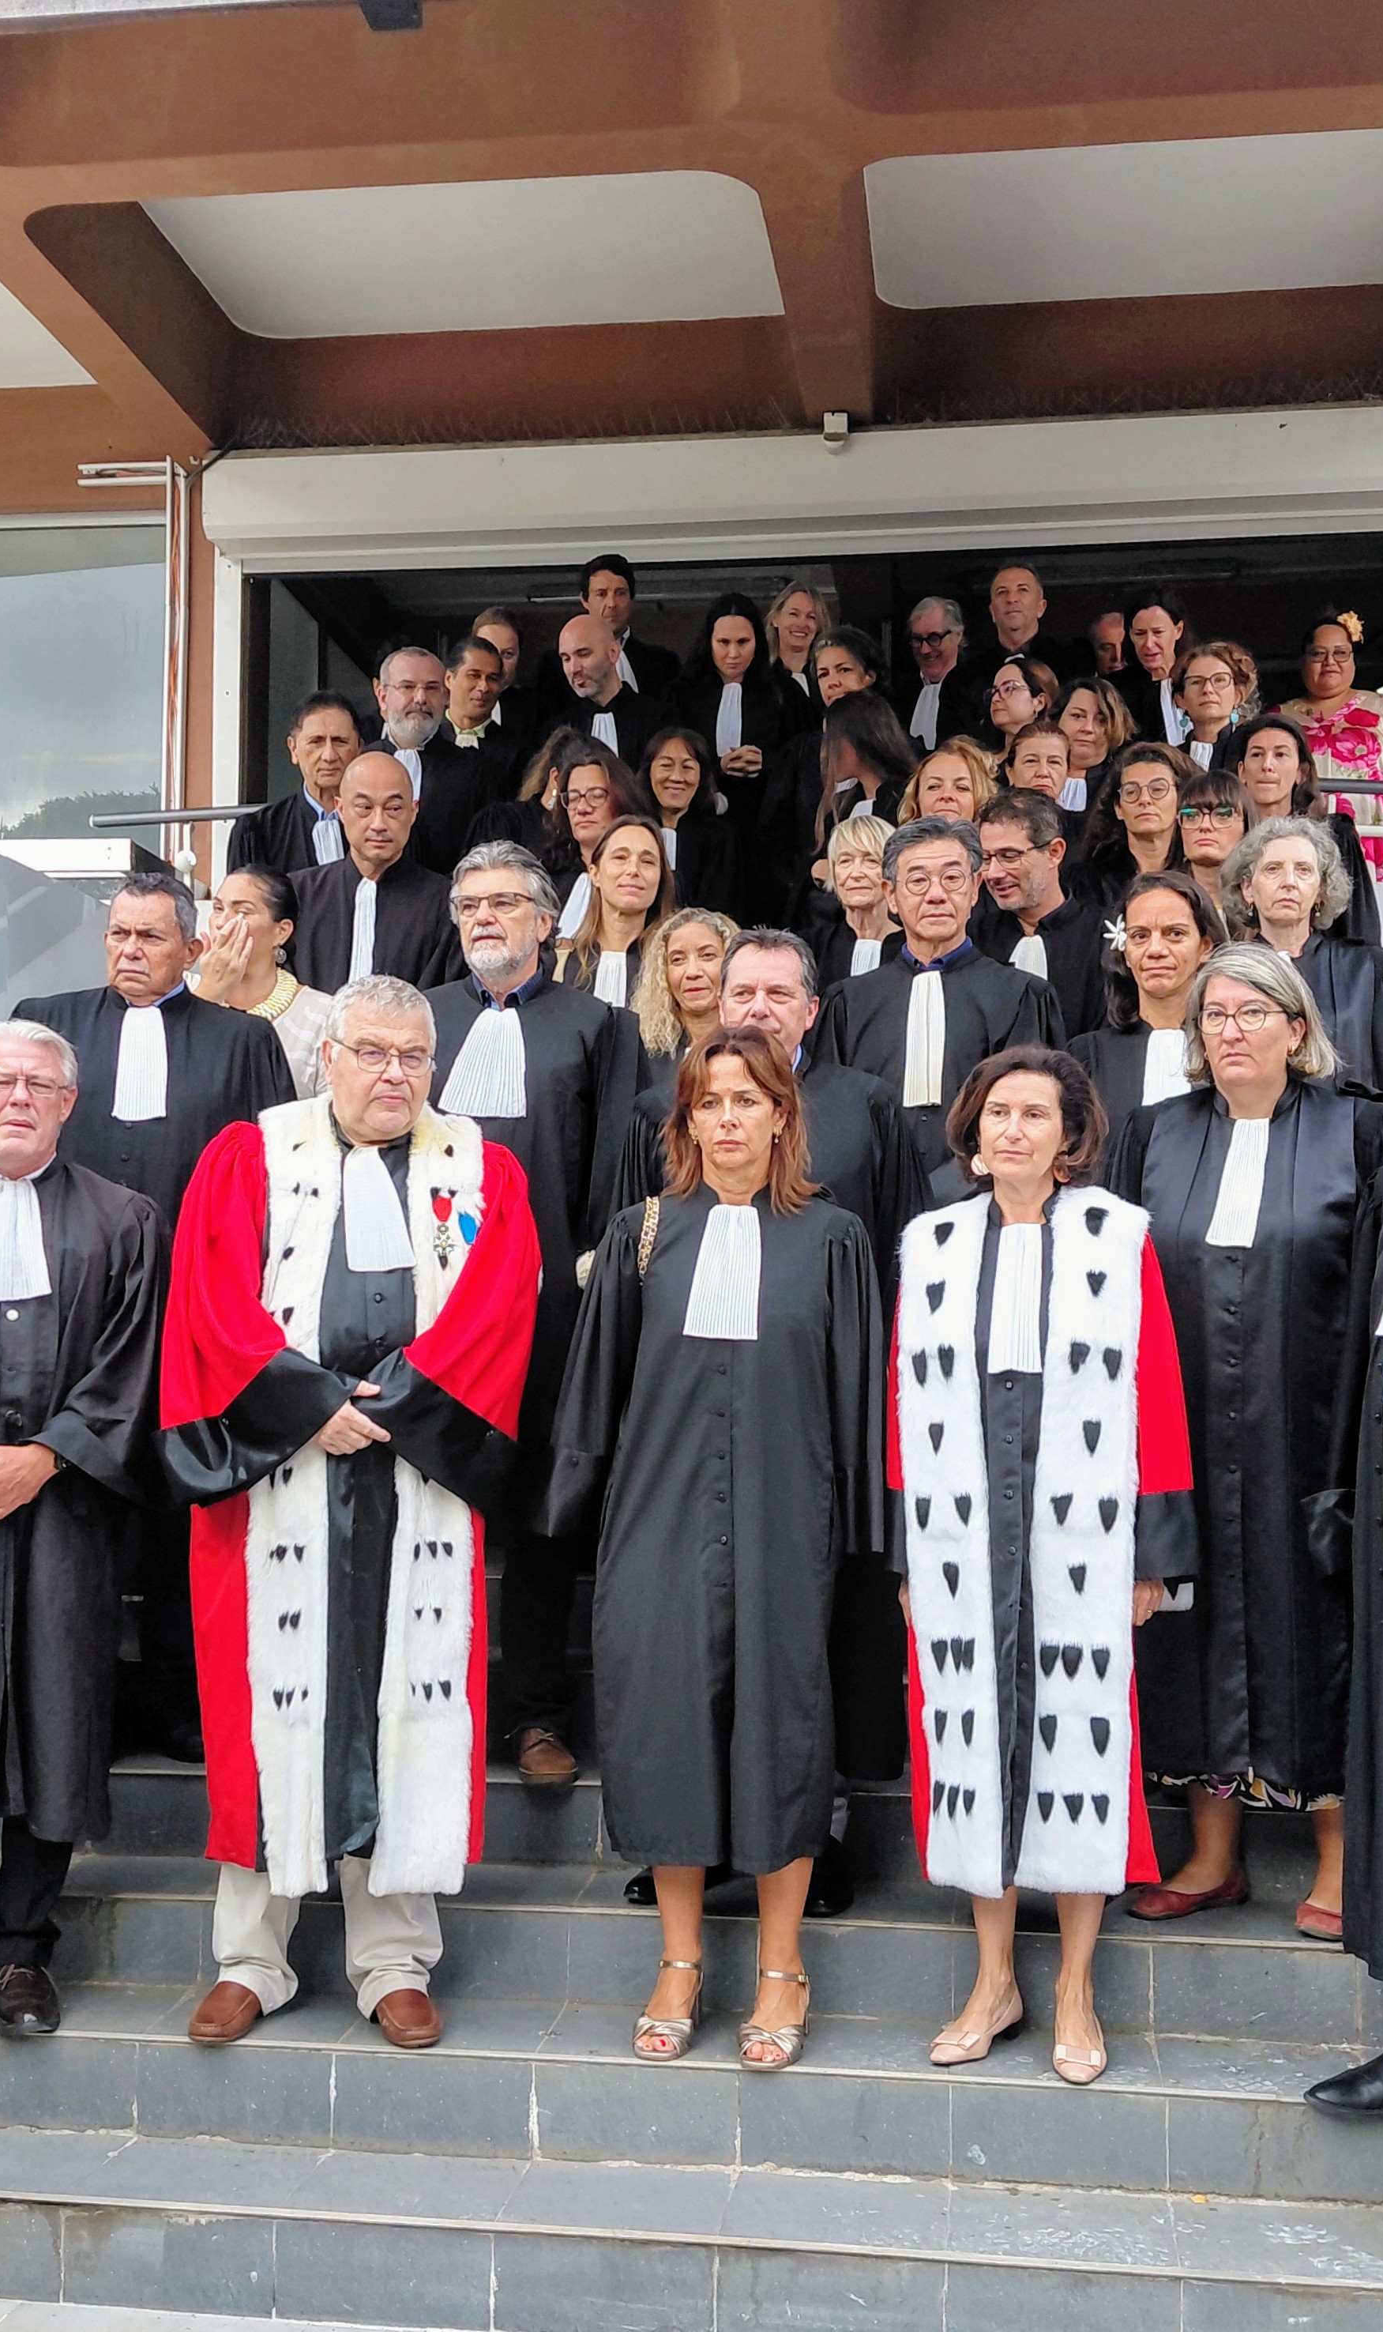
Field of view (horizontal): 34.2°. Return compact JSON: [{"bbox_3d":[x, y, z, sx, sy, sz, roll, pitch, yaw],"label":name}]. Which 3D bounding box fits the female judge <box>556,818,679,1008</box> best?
[{"bbox_3d":[-0.170,0.045,4.902,0.540,1.640,0.360,0,-3,3],"label":"female judge"}]

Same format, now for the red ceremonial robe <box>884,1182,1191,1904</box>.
[{"bbox_3d":[0.576,0.597,3.688,0.490,1.120,0.330,-1,-4,16],"label":"red ceremonial robe"}]

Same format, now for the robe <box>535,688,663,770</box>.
[{"bbox_3d":[-0.261,-0.757,6.295,0.580,1.180,0.380,0,-3,7],"label":"robe"}]

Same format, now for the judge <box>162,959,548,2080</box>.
[{"bbox_3d":[-0.581,0.558,3.825,0.640,1.769,0.420,1,-3,-9],"label":"judge"}]

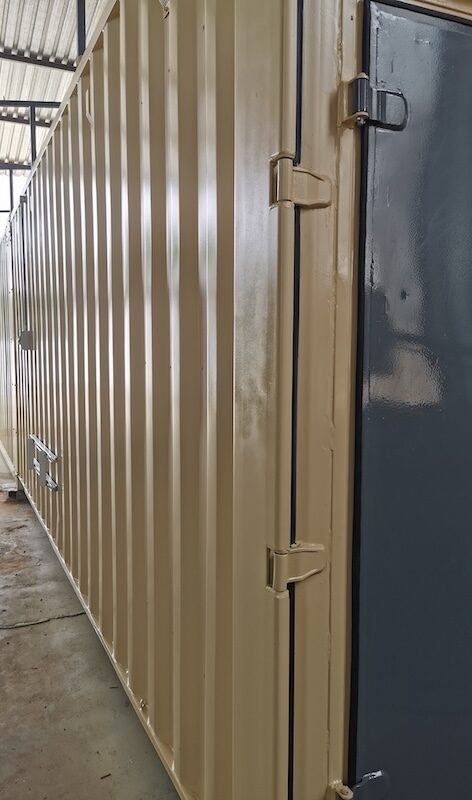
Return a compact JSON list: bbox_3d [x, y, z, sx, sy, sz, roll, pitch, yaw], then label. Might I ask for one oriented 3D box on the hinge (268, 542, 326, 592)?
[{"bbox_3d":[0.140,0.369,1.388,0.140,0.095,0.045,-2,5,-24],"label":"hinge"}]

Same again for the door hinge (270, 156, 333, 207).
[{"bbox_3d":[0.144,-0.453,1.321,0.142,0.099,0.045,-2,5,-24],"label":"door hinge"}]

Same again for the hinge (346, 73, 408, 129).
[{"bbox_3d":[0.313,-0.649,1.366,0.158,0.095,0.055,-2,5,-24],"label":"hinge"}]

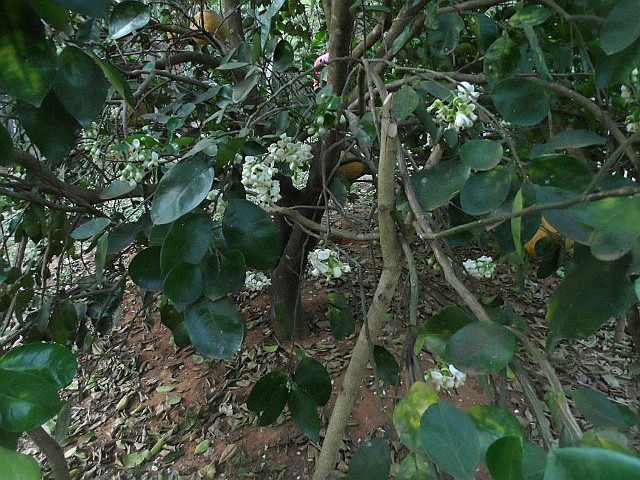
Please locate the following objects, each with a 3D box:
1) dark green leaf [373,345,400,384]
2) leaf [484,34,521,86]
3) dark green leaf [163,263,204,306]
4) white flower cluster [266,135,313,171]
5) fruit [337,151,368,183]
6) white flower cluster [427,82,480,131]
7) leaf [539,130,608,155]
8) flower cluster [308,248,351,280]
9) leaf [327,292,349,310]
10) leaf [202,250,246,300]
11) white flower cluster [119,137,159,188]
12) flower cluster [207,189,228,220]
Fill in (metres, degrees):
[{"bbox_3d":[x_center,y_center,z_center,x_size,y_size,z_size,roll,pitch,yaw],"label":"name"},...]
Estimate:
[{"bbox_3d":[0.165,0.309,1.100,0.069,0.099,0.040,-5,14,-20],"label":"dark green leaf"},{"bbox_3d":[0.392,-0.382,0.950,0.079,0.124,0.040,0,13,0],"label":"leaf"},{"bbox_3d":[-0.255,0.085,0.830,0.079,0.086,0.040,0,13,0],"label":"dark green leaf"},{"bbox_3d":[-0.082,-0.224,1.150,0.124,0.098,0.095,0,13,0],"label":"white flower cluster"},{"bbox_3d":[0.137,-0.319,1.900,0.140,0.140,0.138,0,13,0],"label":"fruit"},{"bbox_3d":[0.292,-0.292,0.970,0.118,0.105,0.095,0,13,0],"label":"white flower cluster"},{"bbox_3d":[0.481,-0.184,0.850,0.140,0.052,0.060,0,13,0],"label":"leaf"},{"bbox_3d":[0.026,0.066,1.200,0.114,0.087,0.090,0,13,0],"label":"flower cluster"},{"bbox_3d":[0.053,0.187,1.350,0.067,0.055,0.040,0,13,0],"label":"leaf"},{"bbox_3d":[-0.183,0.068,0.850,0.084,0.103,0.040,0,13,0],"label":"leaf"},{"bbox_3d":[-0.491,-0.212,1.200,0.108,0.135,0.100,0,13,0],"label":"white flower cluster"},{"bbox_3d":[-0.299,-0.107,1.300,0.067,0.100,0.070,0,13,0],"label":"flower cluster"}]

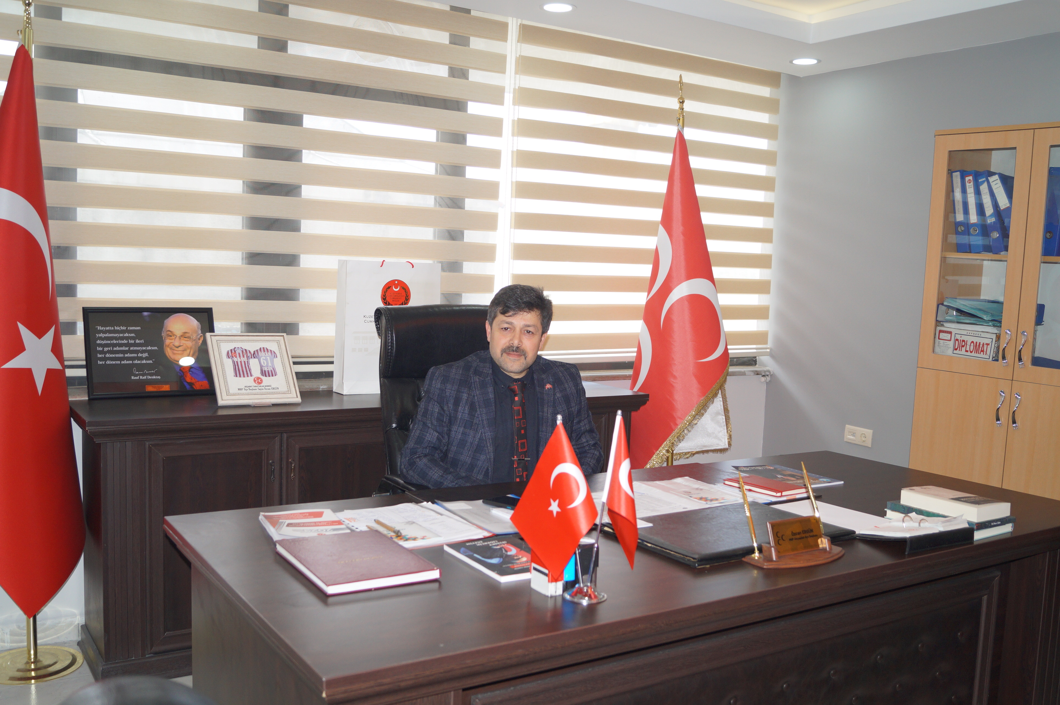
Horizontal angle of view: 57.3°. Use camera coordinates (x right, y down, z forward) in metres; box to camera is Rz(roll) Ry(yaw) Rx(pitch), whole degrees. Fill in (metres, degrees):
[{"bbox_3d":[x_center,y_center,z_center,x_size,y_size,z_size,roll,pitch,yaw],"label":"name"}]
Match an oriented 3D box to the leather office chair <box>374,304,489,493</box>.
[{"bbox_3d":[-0.141,0.467,2.863,0.680,1.186,0.700,-1,6,-28],"label":"leather office chair"}]

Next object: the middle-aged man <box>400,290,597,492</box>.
[{"bbox_3d":[-0.041,0.455,2.605,0.590,1.267,0.700,0,6,-19],"label":"middle-aged man"}]

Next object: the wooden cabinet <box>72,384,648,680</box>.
[{"bbox_3d":[-0.543,0.566,3.643,2.104,0.805,0.436,-1,7,-32],"label":"wooden cabinet"}]

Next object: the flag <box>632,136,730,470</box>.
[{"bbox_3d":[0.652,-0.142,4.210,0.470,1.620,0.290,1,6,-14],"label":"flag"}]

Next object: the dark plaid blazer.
[{"bbox_3d":[-0.094,0.286,2.705,0.580,0.580,0.360,0,6,-19],"label":"dark plaid blazer"}]

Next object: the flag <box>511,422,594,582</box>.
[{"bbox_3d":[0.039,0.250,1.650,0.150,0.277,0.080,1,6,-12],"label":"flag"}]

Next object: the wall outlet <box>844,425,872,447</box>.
[{"bbox_3d":[1.512,0.385,4.465,0.013,0.080,0.152,-1,7,-32],"label":"wall outlet"}]

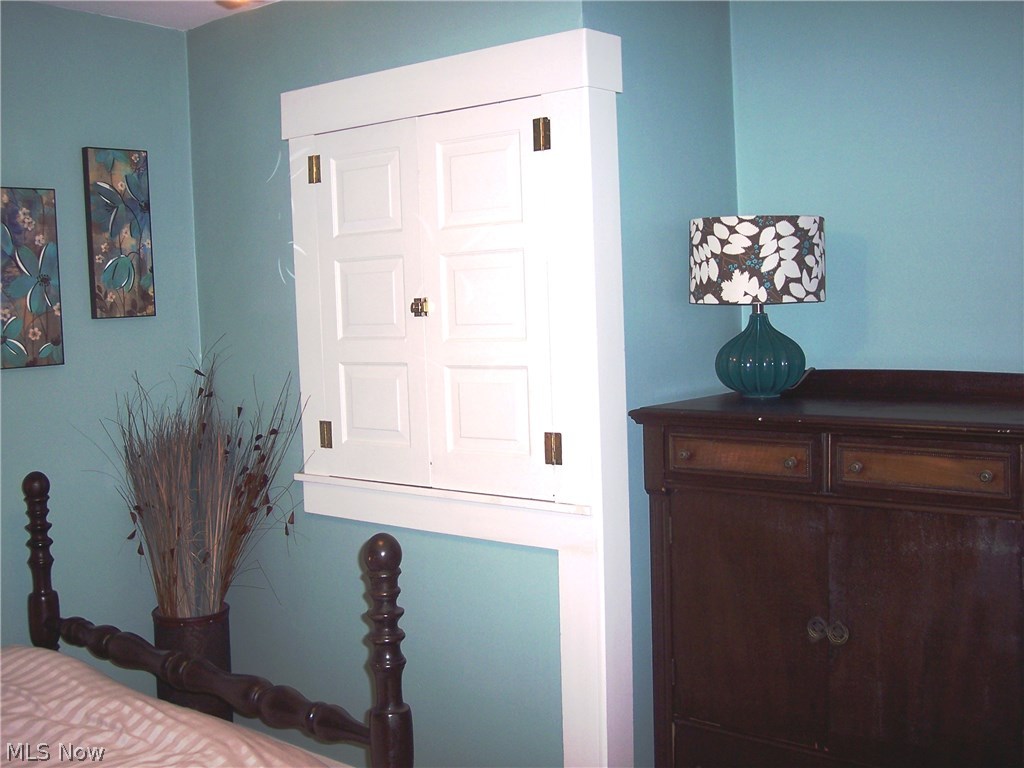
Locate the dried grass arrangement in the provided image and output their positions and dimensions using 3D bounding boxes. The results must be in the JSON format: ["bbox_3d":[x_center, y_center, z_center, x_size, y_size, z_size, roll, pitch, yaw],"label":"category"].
[{"bbox_3d":[-0.890,0.308,3.360,0.540,0.788,0.480,-3,4,-16],"label":"dried grass arrangement"}]

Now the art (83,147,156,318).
[{"bbox_3d":[-1.167,-0.446,3.435,0.030,0.495,0.196,2,6,39],"label":"art"}]

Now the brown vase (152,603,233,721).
[{"bbox_3d":[-0.931,0.957,3.397,0.222,0.590,0.222,2,6,39],"label":"brown vase"}]

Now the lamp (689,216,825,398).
[{"bbox_3d":[0.634,-0.191,2.964,0.336,0.447,0.336,2,6,39],"label":"lamp"}]

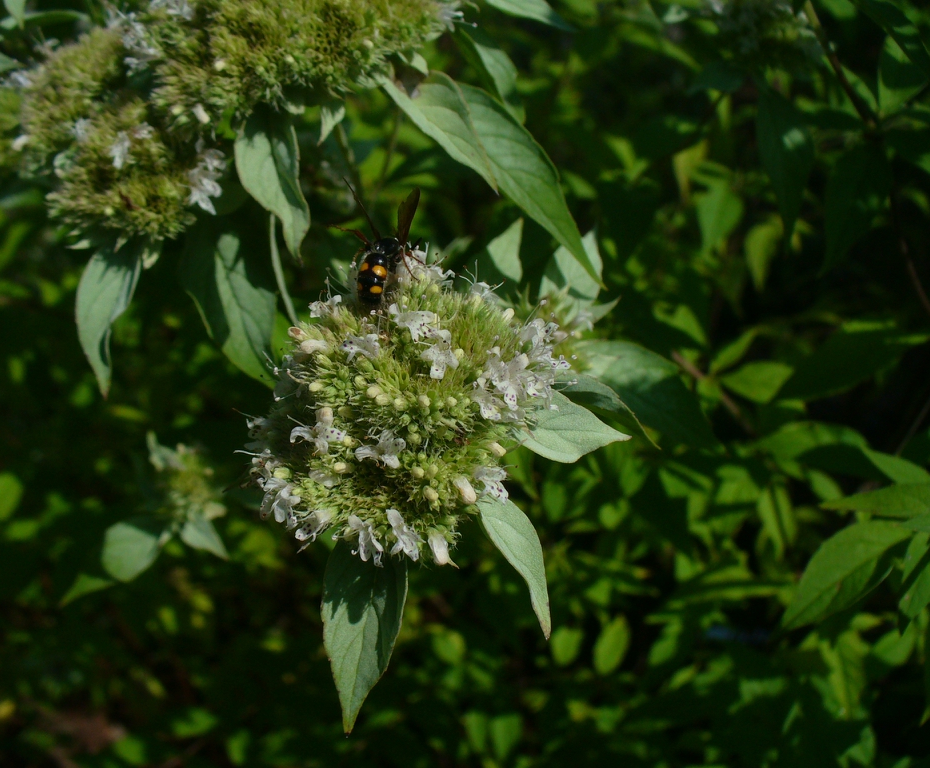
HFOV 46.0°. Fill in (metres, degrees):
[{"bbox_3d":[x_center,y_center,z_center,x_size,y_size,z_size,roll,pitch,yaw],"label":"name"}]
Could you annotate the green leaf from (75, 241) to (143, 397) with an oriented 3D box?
[{"bbox_3d":[-0.101,-0.019,0.310,0.018,0.047,0.008,0,12,-18],"label":"green leaf"}]

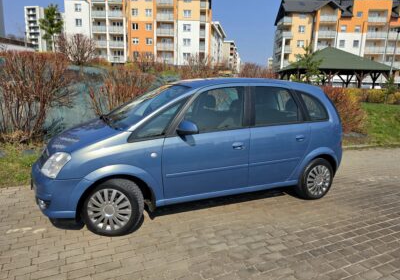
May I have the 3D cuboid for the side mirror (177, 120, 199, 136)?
[{"bbox_3d":[-0.125,-0.127,2.632,0.170,0.155,0.200,-3,11,-21],"label":"side mirror"}]

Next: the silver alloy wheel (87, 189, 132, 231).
[{"bbox_3d":[-0.881,0.666,2.636,0.410,0.410,0.140,-1,11,-6],"label":"silver alloy wheel"}]

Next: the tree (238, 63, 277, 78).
[{"bbox_3d":[3.894,-4.300,18.000,2.500,2.000,2.200,3,11,11],"label":"tree"}]

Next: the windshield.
[{"bbox_3d":[-0.707,-0.449,3.324,0.950,0.140,1.330,-34,20,-12],"label":"windshield"}]

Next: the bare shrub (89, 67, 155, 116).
[{"bbox_3d":[-2.304,-1.365,7.800,1.800,1.500,1.500,-2,11,-16],"label":"bare shrub"}]

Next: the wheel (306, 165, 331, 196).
[{"bbox_3d":[1.550,0.522,3.571,0.410,0.410,0.140,-3,11,-21],"label":"wheel"}]

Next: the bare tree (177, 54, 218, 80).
[{"bbox_3d":[-0.079,-3.713,14.000,2.050,1.650,1.800,1,11,-1],"label":"bare tree"}]

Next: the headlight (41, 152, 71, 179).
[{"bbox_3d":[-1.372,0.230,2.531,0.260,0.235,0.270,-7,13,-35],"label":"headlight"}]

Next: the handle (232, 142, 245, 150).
[{"bbox_3d":[0.424,0.066,2.961,0.155,0.075,0.050,-3,11,-21],"label":"handle"}]

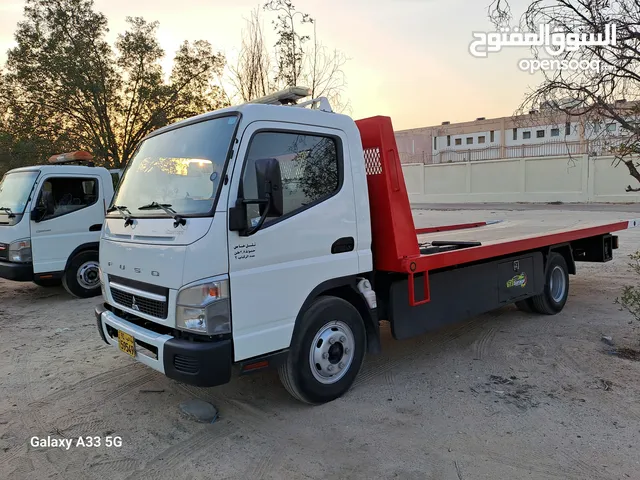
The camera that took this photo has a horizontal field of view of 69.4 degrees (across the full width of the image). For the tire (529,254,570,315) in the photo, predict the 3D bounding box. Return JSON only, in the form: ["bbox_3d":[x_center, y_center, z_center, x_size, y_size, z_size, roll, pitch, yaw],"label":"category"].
[{"bbox_3d":[2.900,0.544,5.796,0.783,0.783,0.205,-5,6,-42],"label":"tire"}]

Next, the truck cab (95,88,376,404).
[{"bbox_3d":[-0.832,0.041,3.706,1.550,2.300,2.060,-5,6,-42],"label":"truck cab"}]

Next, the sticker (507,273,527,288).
[{"bbox_3d":[2.104,0.450,4.929,0.484,0.168,0.010,-5,6,-42],"label":"sticker"}]

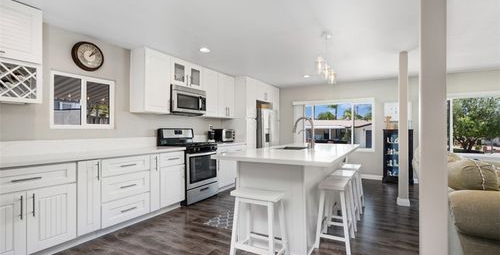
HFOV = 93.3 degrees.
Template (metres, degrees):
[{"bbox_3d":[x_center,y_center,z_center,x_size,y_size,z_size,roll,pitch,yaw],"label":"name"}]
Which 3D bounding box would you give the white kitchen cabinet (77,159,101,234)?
[{"bbox_3d":[-1.935,0.738,2.615,0.610,0.784,0.238,0,0,30],"label":"white kitchen cabinet"}]

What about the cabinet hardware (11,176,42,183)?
[{"bbox_3d":[-1.909,0.447,2.018,0.035,0.014,0.195,0,0,30],"label":"cabinet hardware"}]

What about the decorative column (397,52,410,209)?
[{"bbox_3d":[2.441,0.021,3.752,0.165,2.405,0.165,0,0,29],"label":"decorative column"}]

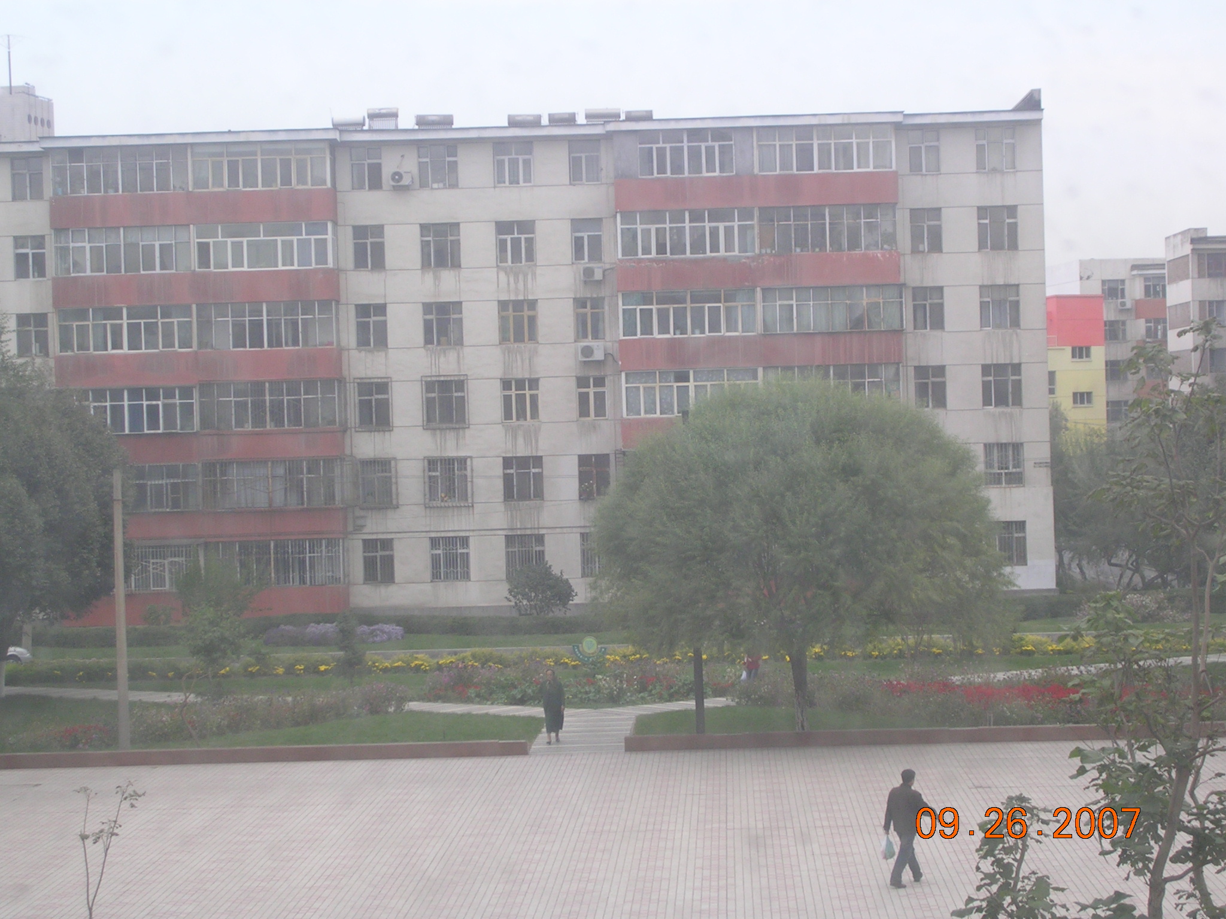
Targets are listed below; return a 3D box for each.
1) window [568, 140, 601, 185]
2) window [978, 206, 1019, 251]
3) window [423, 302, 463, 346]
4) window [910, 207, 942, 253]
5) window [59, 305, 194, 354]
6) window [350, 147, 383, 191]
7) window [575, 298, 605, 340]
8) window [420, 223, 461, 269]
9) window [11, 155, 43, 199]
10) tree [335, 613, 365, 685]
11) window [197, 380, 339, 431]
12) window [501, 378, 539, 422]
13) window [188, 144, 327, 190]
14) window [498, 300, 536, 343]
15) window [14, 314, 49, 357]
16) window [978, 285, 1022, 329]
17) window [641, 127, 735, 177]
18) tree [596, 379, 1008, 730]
[{"bbox_3d":[-1.010,-10.651,108.904,1.053,1.511,0.150,-2,1,1],"label":"window"},{"bbox_3d":[14.110,-8.459,111.616,1.463,1.608,0.200,-2,0,2],"label":"window"},{"bbox_3d":[-6.154,-4.906,110.250,1.412,1.554,0.150,-2,0,0],"label":"window"},{"bbox_3d":[11.171,-8.164,108.631,1.082,1.574,0.150,-2,1,1],"label":"window"},{"bbox_3d":[-17.427,-4.648,109.093,4.790,1.646,0.200,-2,0,0],"label":"window"},{"bbox_3d":[-8.869,-10.431,109.110,1.123,1.512,0.150,-2,1,1],"label":"window"},{"bbox_3d":[-0.823,-5.021,108.990,1.020,1.479,0.150,-2,1,1],"label":"window"},{"bbox_3d":[-6.352,-7.869,112.216,1.471,1.617,0.200,-2,0,2],"label":"window"},{"bbox_3d":[-20.855,-10.019,108.366,1.081,1.502,0.150,-2,1,1],"label":"window"},{"bbox_3d":[-7.053,5.106,82.000,0.780,1.930,0.780,-2,1,1],"label":"tree"},{"bbox_3d":[-12.242,-1.921,108.134,5.018,1.692,0.150,-2,1,1],"label":"window"},{"bbox_3d":[-3.311,-2.144,109.101,1.328,1.540,0.150,-2,1,1],"label":"window"},{"bbox_3d":[-12.469,-10.312,107.163,4.772,1.523,0.150,-2,1,1],"label":"window"},{"bbox_3d":[-3.433,-4.993,110.263,1.378,1.521,0.150,-2,0,0],"label":"window"},{"bbox_3d":[-21.030,-4.487,110.175,1.239,1.489,0.150,-2,0,0],"label":"window"},{"bbox_3d":[14.292,-5.613,112.466,1.480,1.609,0.150,-2,1,2],"label":"window"},{"bbox_3d":[2.571,-10.773,106.892,3.261,1.580,0.150,-2,1,1],"label":"window"},{"bbox_3d":[3.962,2.041,63.944,8.513,7.406,8.200,-2,1,2],"label":"tree"}]

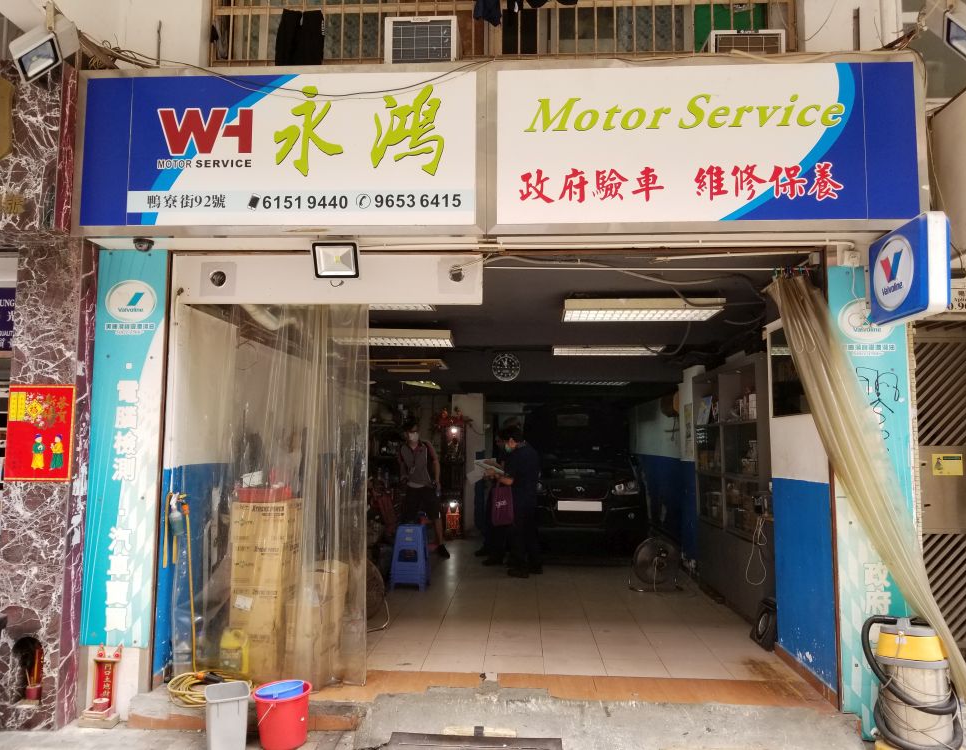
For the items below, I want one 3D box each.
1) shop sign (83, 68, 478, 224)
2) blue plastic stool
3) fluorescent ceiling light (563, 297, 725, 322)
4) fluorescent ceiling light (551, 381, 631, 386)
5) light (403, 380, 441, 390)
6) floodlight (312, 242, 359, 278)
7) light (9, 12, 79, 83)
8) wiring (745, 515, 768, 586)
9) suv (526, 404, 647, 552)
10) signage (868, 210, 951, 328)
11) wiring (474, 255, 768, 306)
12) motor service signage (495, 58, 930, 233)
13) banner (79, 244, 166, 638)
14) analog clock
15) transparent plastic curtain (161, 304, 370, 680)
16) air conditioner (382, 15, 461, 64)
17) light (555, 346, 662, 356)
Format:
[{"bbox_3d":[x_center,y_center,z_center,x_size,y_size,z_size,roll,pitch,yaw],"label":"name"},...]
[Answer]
[{"bbox_3d":[-1.209,-1.316,4.485,2.360,0.950,0.180,0,-5,3],"label":"shop sign"},{"bbox_3d":[-0.757,1.845,7.683,0.380,0.640,0.380,1,-5,-5],"label":"blue plastic stool"},{"bbox_3d":[1.247,-0.516,5.987,1.210,0.090,0.610,0,-5,3],"label":"fluorescent ceiling light"},{"bbox_3d":[1.635,0.114,11.712,1.210,0.070,0.620,0,-5,3],"label":"fluorescent ceiling light"},{"bbox_3d":[-1.013,0.131,12.008,0.600,0.100,0.900,0,-5,3],"label":"light"},{"bbox_3d":[-0.849,-0.681,4.390,0.280,0.225,0.100,0,23,3],"label":"floodlight"},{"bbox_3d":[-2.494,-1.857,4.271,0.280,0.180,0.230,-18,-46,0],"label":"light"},{"bbox_3d":[2.166,1.387,5.942,0.167,0.560,0.120,0,-5,3],"label":"wiring"},{"bbox_3d":[1.263,1.535,11.055,1.800,1.880,4.500,0,-5,3],"label":"suv"},{"bbox_3d":[2.301,-0.542,4.056,0.125,0.484,0.640,0,-5,3],"label":"signage"},{"bbox_3d":[0.906,-0.627,5.081,1.930,0.220,0.500,0,-5,3],"label":"wiring"},{"bbox_3d":[1.262,-1.310,4.347,2.360,0.950,0.180,0,-5,3],"label":"motor service signage"},{"bbox_3d":[-2.196,0.426,4.595,0.437,2.411,0.030,0,-5,3],"label":"banner"},{"bbox_3d":[0.294,-0.097,9.419,0.350,0.350,0.050,0,-5,3],"label":"analog clock"},{"bbox_3d":[-1.326,0.620,4.692,1.228,2.524,0.160,0,-5,3],"label":"transparent plastic curtain"},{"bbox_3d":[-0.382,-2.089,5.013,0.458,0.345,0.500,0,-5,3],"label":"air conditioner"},{"bbox_3d":[1.389,-0.309,8.354,1.210,0.090,0.600,0,-5,3],"label":"light"}]

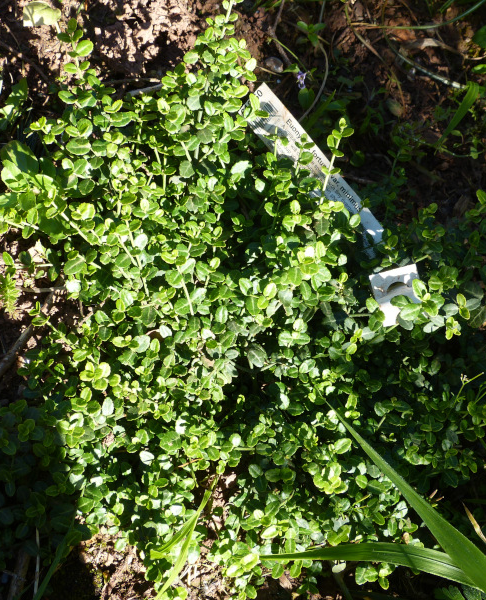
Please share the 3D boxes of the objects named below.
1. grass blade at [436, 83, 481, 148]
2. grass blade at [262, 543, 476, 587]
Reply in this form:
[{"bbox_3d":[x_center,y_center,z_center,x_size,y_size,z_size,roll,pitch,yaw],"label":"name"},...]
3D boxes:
[{"bbox_3d":[0.184,-0.160,0.850,0.012,0.062,0.013,43,33,24],"label":"grass blade"},{"bbox_3d":[0.073,0.154,0.582,0.125,0.018,0.018,4,57,5],"label":"grass blade"}]

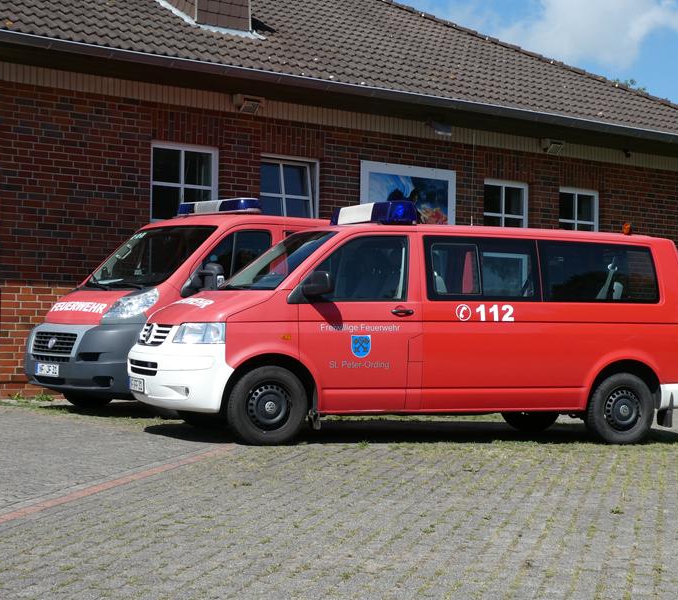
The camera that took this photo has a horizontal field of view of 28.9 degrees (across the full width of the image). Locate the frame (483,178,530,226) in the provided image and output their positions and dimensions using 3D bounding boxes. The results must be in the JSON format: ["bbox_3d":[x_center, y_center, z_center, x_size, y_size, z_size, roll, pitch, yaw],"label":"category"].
[{"bbox_3d":[2.480,-1.265,19.965,1.010,1.030,0.100,2,-1,-37],"label":"frame"}]

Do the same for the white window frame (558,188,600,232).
[{"bbox_3d":[3.758,-1.222,20.928,1.010,1.030,0.100,2,-1,-37],"label":"white window frame"}]

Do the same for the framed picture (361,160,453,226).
[{"bbox_3d":[1.025,-1.307,18.621,1.770,1.180,0.050,2,-3,-37],"label":"framed picture"}]

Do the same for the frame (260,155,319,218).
[{"bbox_3d":[-0.701,-1.374,17.568,1.010,1.030,0.100,2,-1,-37],"label":"frame"}]

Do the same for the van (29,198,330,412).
[{"bbox_3d":[-0.944,0.092,14.826,5.000,2.340,2.090,2,-1,-38],"label":"van"}]

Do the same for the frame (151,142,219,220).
[{"bbox_3d":[-1.973,-1.418,16.610,1.010,1.030,0.100,2,-1,-37],"label":"frame"}]

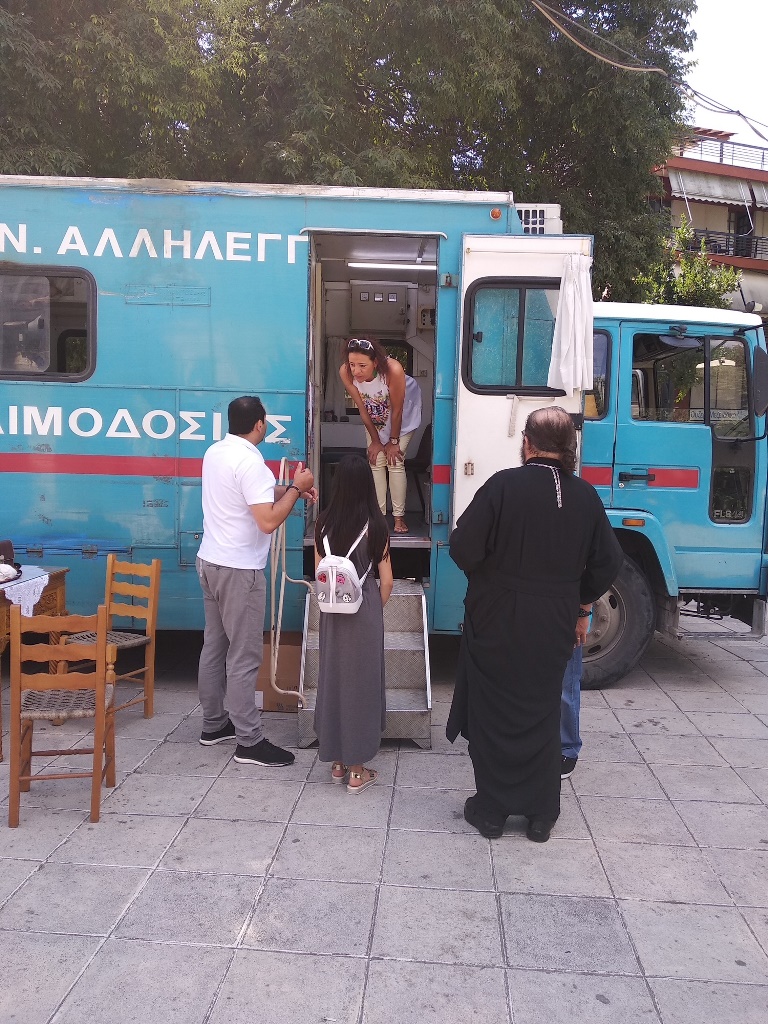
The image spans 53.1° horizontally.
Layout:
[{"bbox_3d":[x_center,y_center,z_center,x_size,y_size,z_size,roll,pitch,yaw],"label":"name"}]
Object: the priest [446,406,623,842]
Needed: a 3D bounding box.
[{"bbox_3d":[0.583,0.422,3.073,0.640,1.680,0.460,1,5,-2],"label":"priest"}]

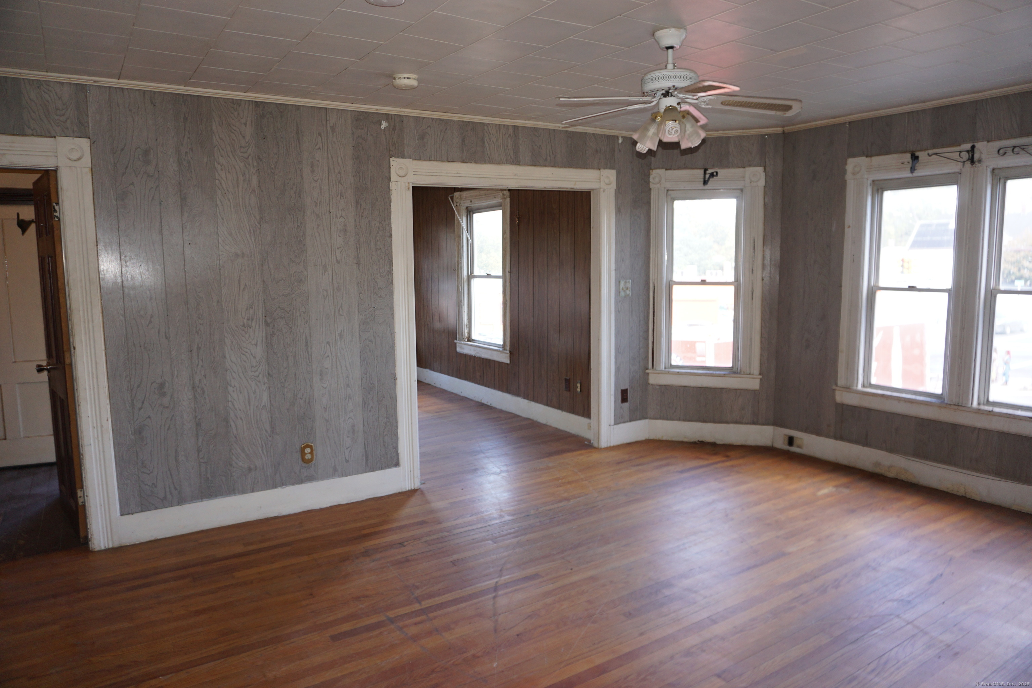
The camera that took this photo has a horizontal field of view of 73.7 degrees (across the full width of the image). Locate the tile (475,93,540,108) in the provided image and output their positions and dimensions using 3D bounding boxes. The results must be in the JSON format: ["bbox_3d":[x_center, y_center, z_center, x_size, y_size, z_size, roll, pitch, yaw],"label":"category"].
[{"bbox_3d":[-0.052,-1.436,4.075,0.305,0.018,0.305,-5,9,-33],"label":"tile"}]

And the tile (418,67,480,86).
[{"bbox_3d":[-0.408,-1.359,3.512,0.305,0.018,0.305,-5,9,-33],"label":"tile"}]

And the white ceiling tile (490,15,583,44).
[{"bbox_3d":[0.093,-1.240,2.715,0.303,0.015,0.303,-6,9,-32],"label":"white ceiling tile"}]

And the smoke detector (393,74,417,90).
[{"bbox_3d":[-0.557,-1.322,3.472,0.126,0.052,0.126,0,8,0],"label":"smoke detector"}]

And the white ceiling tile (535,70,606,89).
[{"bbox_3d":[0.281,-1.370,3.569,0.305,0.018,0.305,-5,9,-33],"label":"white ceiling tile"}]

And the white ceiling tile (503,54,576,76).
[{"bbox_3d":[0.109,-1.332,3.297,0.303,0.016,0.303,-5,9,-33],"label":"white ceiling tile"}]

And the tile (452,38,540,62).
[{"bbox_3d":[-0.071,-1.274,2.970,0.303,0.015,0.303,-6,9,-32],"label":"tile"}]

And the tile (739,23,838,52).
[{"bbox_3d":[1.121,-1.274,2.844,0.305,0.018,0.305,-5,9,-33],"label":"tile"}]

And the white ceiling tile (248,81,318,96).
[{"bbox_3d":[-1.266,-1.382,3.726,0.302,0.015,0.302,-5,9,-33],"label":"white ceiling tile"}]

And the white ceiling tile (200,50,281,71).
[{"bbox_3d":[-1.277,-1.310,3.181,0.305,0.018,0.305,-5,9,-33],"label":"white ceiling tile"}]

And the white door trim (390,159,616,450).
[{"bbox_3d":[-0.026,-0.169,4.945,1.807,2.165,0.130,-5,9,-31],"label":"white door trim"}]

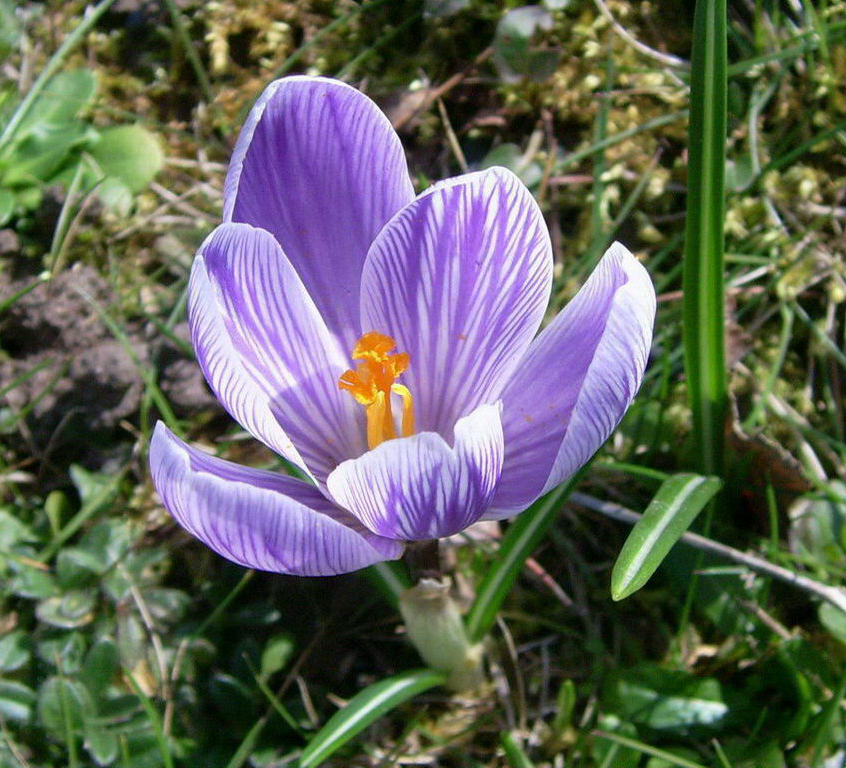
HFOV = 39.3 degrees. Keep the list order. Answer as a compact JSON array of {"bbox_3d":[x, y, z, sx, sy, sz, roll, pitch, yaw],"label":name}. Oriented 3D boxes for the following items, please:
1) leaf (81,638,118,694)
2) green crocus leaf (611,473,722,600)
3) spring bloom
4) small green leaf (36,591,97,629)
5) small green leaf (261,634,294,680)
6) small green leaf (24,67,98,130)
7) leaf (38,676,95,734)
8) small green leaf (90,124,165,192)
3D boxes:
[{"bbox_3d":[-0.054,0.047,0.198,0.006,0.004,0.010,4,57,3],"label":"leaf"},{"bbox_3d":[0.036,0.023,0.178,0.006,0.004,0.025,35,69,16],"label":"green crocus leaf"},{"bbox_3d":[-0.003,-0.004,0.160,0.060,0.053,0.057,0,43,0],"label":"spring bloom"},{"bbox_3d":[-0.062,0.039,0.206,0.011,0.004,0.007,-5,52,-4],"label":"small green leaf"},{"bbox_3d":[-0.024,0.045,0.197,0.005,0.004,0.008,27,69,11],"label":"small green leaf"},{"bbox_3d":[-0.099,-0.077,0.322,0.017,0.004,0.025,38,72,15],"label":"small green leaf"},{"bbox_3d":[-0.057,0.052,0.190,0.008,0.004,0.010,-17,63,-9],"label":"leaf"},{"bbox_3d":[-0.076,-0.058,0.302,0.020,0.004,0.020,11,67,5],"label":"small green leaf"}]

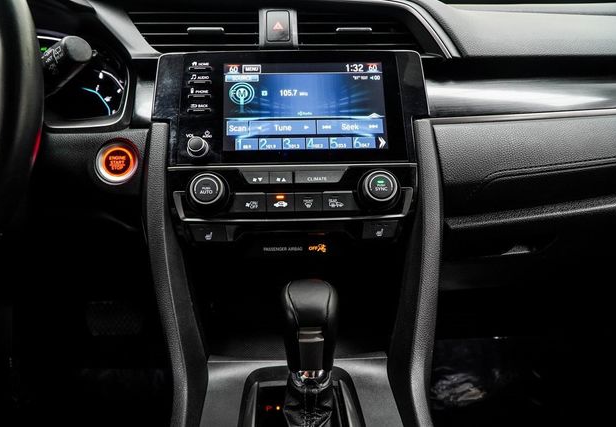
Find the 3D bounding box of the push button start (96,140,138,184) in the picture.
[{"bbox_3d":[-0.195,-0.052,0.499,0.046,0.048,0.015,3,-11,11],"label":"push button start"}]

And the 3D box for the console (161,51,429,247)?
[{"bbox_3d":[-0.015,-0.062,0.466,0.253,0.199,0.060,-1,-16,-3],"label":"console"}]

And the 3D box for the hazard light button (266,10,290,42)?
[{"bbox_3d":[-0.031,-0.194,0.505,0.025,0.036,0.012,-1,-10,-3],"label":"hazard light button"}]

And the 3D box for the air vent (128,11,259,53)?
[{"bbox_3d":[-0.121,-0.190,0.520,0.136,0.045,0.030,-1,-10,-3],"label":"air vent"}]

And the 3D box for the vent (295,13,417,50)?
[{"bbox_3d":[0.054,-0.193,0.529,0.130,0.046,0.030,-1,-10,-3],"label":"vent"}]

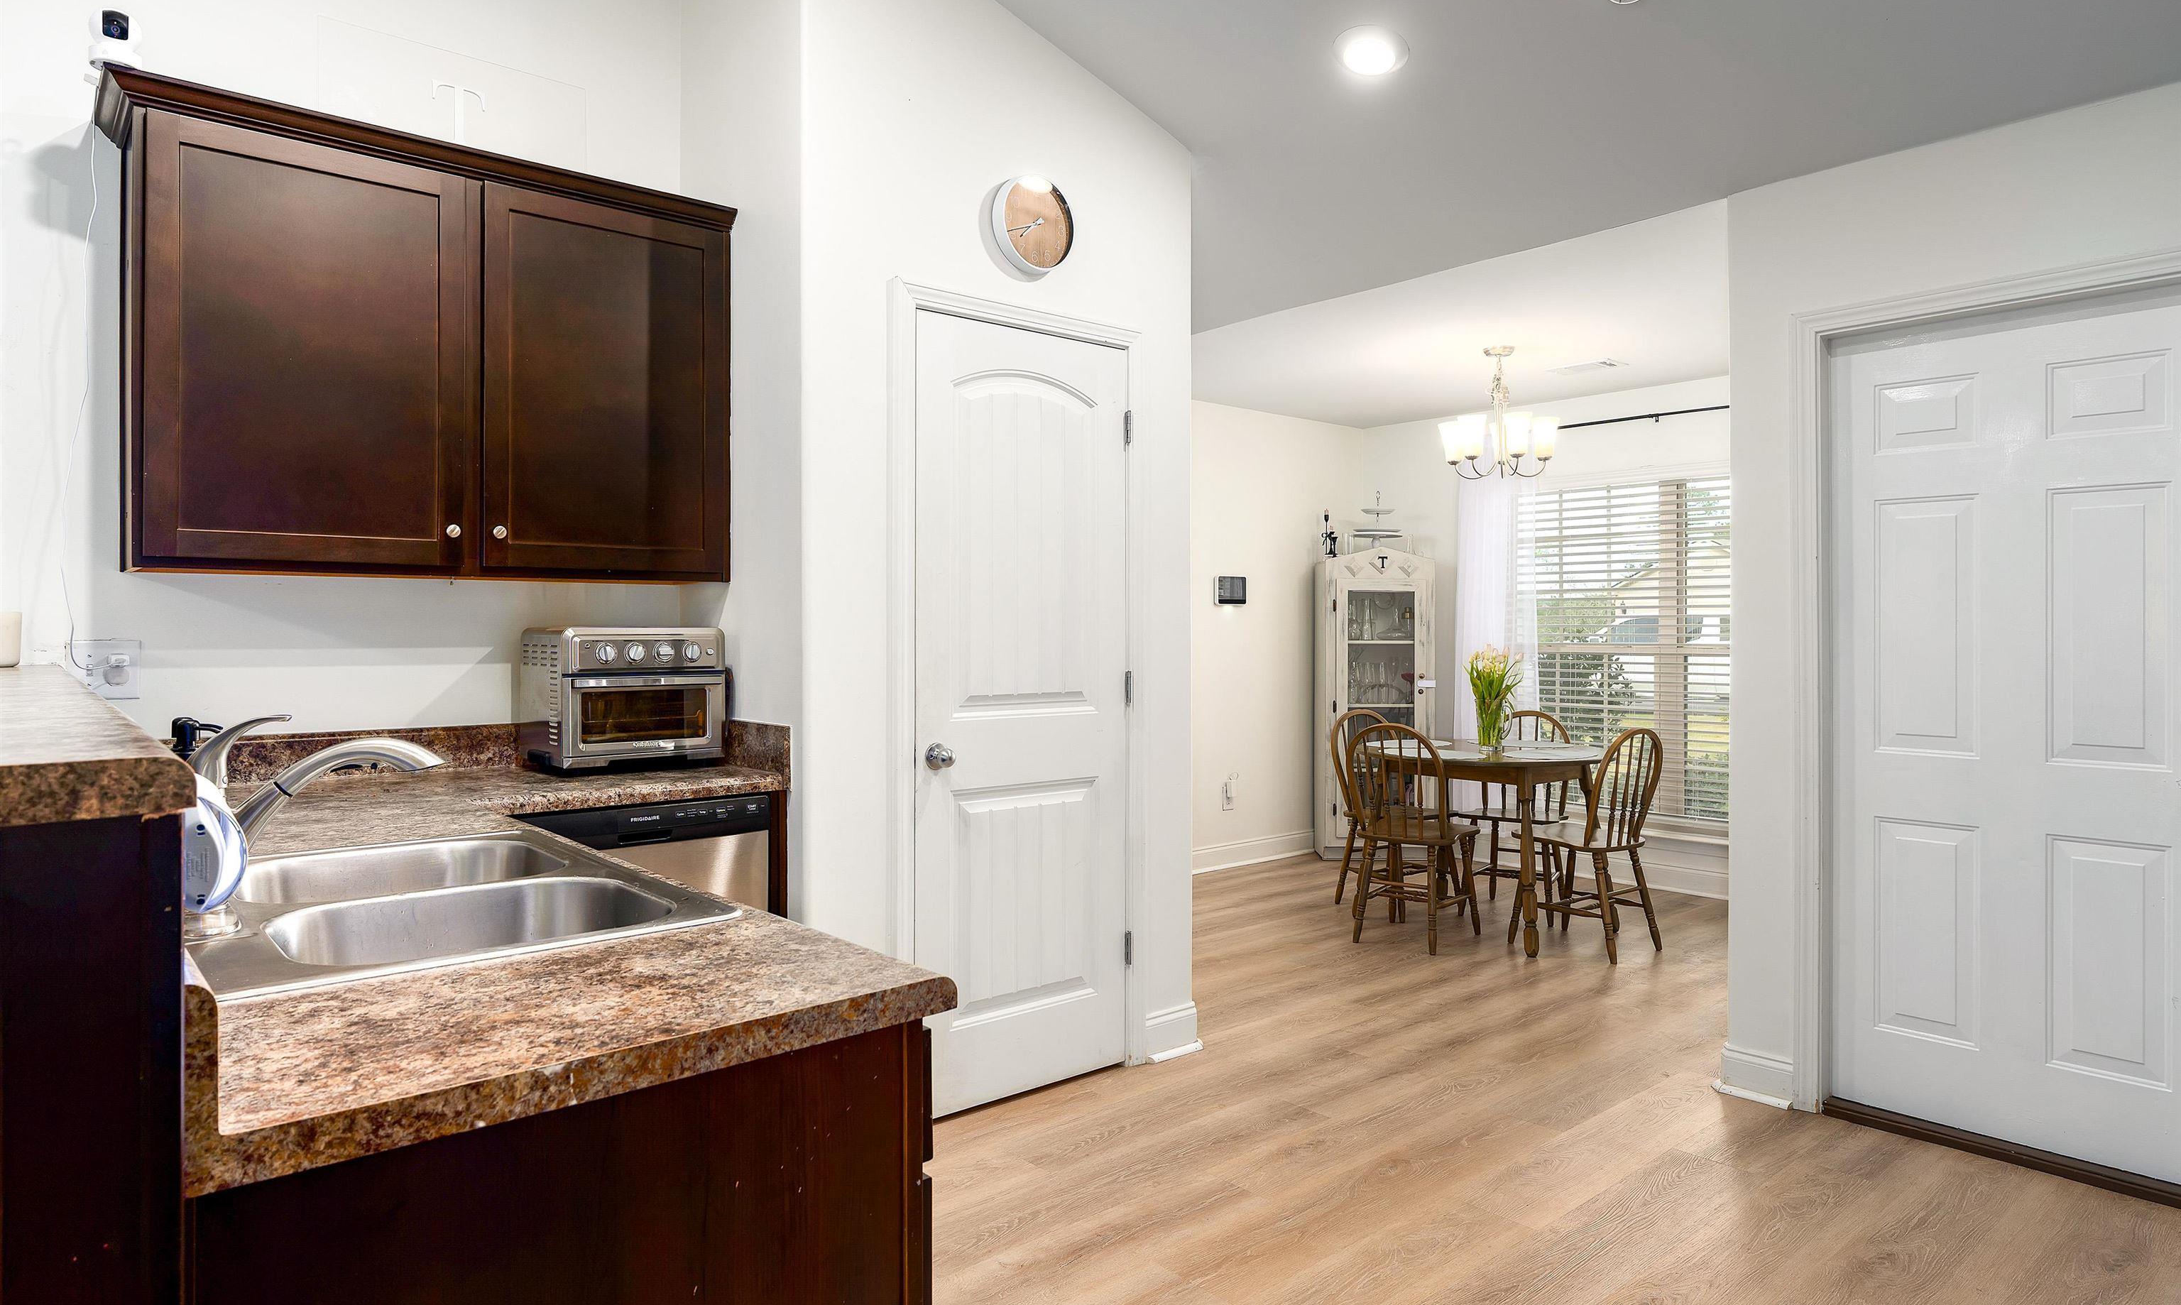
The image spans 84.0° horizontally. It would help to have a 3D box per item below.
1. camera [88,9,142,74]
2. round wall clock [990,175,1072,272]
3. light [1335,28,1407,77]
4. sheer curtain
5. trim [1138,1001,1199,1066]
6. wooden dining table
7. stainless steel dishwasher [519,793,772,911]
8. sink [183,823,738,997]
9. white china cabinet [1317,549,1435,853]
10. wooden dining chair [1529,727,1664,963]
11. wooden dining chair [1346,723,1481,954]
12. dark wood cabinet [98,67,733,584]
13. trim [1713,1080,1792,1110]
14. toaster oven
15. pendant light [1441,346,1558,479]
[{"bbox_3d":[-1.826,-1.152,2.271,0.077,0.113,0.077,-1,1,-40],"label":"camera"},{"bbox_3d":[-0.151,-1.123,3.207,0.245,0.247,0.050,-1,1,-41],"label":"round wall clock"},{"bbox_3d":[0.700,-1.498,3.008,0.187,0.035,0.187,12,-9,2],"label":"light"},{"bbox_3d":[2.134,-0.089,6.424,0.090,2.130,0.500,-1,1,-40],"label":"sheer curtain"},{"bbox_3d":[0.249,1.119,3.576,0.232,0.133,0.043,-1,1,-41],"label":"trim"},{"bbox_3d":[1.667,0.778,5.137,0.940,0.750,1.160,-1,1,-40],"label":"wooden dining table"},{"bbox_3d":[-1.180,0.760,2.890,0.600,0.860,0.610,-1,1,-40],"label":"stainless steel dishwasher"},{"bbox_3d":[-0.854,0.395,1.512,0.528,0.200,0.834,-1,1,-41],"label":"sink"},{"bbox_3d":[1.608,0.289,6.859,0.600,1.720,0.400,0,1,4],"label":"white china cabinet"},{"bbox_3d":[1.974,0.726,4.813,0.420,0.885,0.510,-1,1,-37],"label":"wooden dining chair"},{"bbox_3d":[1.324,0.726,4.944,0.420,0.885,0.510,0,1,37],"label":"wooden dining chair"},{"bbox_3d":[-1.461,-0.635,2.770,1.240,0.934,0.350,-1,1,-41],"label":"dark wood cabinet"},{"bbox_3d":[1.754,1.177,3.214,0.018,0.018,0.195,-1,1,-40],"label":"trim"},{"bbox_3d":[-1.154,0.112,3.008,0.385,0.340,0.345,-1,1,-41],"label":"toaster oven"},{"bbox_3d":[1.735,-1.014,5.142,0.507,0.553,0.507,-1,1,-41],"label":"pendant light"}]

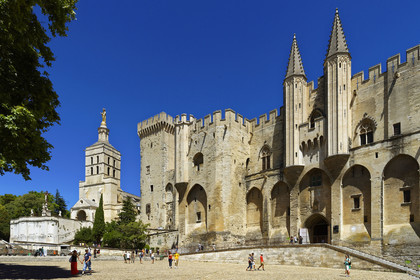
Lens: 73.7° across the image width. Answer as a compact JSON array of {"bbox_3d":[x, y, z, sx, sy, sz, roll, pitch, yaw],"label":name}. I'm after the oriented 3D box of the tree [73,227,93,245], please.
[{"bbox_3d":[-32.330,24.292,71.000,5.200,5.000,4.800,0,-6,0],"label":"tree"}]

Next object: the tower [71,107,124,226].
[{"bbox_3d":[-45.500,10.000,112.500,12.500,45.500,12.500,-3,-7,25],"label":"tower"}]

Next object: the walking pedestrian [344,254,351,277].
[{"bbox_3d":[11.319,10.366,23.000,0.500,1.700,0.550,9,-15,-35],"label":"walking pedestrian"}]

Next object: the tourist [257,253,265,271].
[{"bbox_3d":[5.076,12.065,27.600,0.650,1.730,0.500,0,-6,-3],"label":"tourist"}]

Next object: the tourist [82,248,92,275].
[{"bbox_3d":[-8.006,7.967,18.300,0.600,1.750,0.550,-5,-8,38],"label":"tourist"}]

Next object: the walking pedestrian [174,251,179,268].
[{"bbox_3d":[-3.300,11.990,28.000,0.550,1.700,0.400,1,-12,-6],"label":"walking pedestrian"}]

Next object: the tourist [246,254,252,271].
[{"bbox_3d":[3.970,12.250,28.000,0.650,1.660,0.500,0,-12,0],"label":"tourist"}]

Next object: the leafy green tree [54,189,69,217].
[{"bbox_3d":[-50.384,21.545,95.000,4.800,10.500,4.800,0,-12,0],"label":"leafy green tree"}]

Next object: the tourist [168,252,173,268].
[{"bbox_3d":[-3.920,12.020,28.000,0.500,1.660,0.400,1,-12,-6],"label":"tourist"}]

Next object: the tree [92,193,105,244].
[{"bbox_3d":[-27.875,19.875,70.000,3.000,12.300,3.000,0,-12,0],"label":"tree"}]

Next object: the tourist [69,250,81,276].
[{"bbox_3d":[-8.904,8.063,18.400,0.650,1.670,0.500,-3,-7,27],"label":"tourist"}]

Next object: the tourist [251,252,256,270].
[{"bbox_3d":[4.390,12.200,28.000,0.600,1.750,0.500,0,-6,-3],"label":"tourist"}]

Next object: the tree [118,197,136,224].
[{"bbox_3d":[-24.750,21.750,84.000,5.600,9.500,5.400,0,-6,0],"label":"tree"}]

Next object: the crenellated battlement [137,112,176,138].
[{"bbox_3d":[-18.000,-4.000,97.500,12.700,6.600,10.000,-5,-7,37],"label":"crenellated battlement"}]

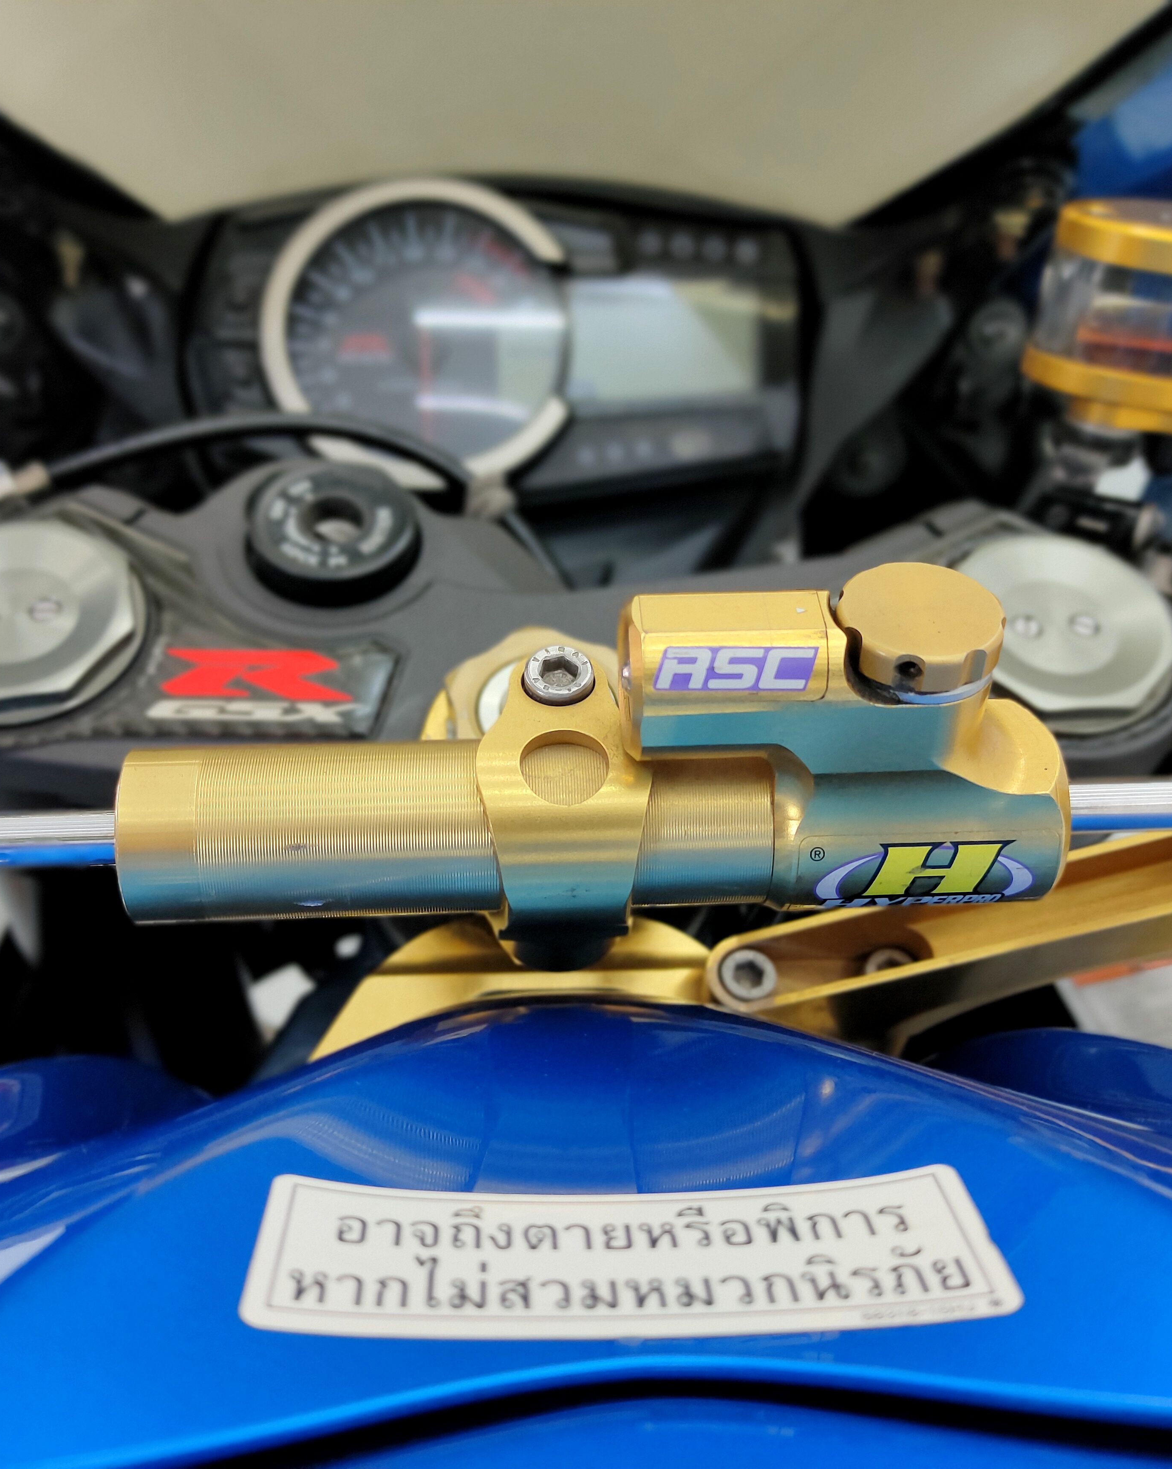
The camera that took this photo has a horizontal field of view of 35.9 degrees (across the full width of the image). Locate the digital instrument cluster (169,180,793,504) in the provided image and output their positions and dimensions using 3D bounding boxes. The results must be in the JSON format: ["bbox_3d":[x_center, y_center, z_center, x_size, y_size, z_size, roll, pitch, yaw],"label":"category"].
[{"bbox_3d":[-0.030,-0.113,0.555,0.180,0.098,0.050,0,-6,-5],"label":"digital instrument cluster"}]

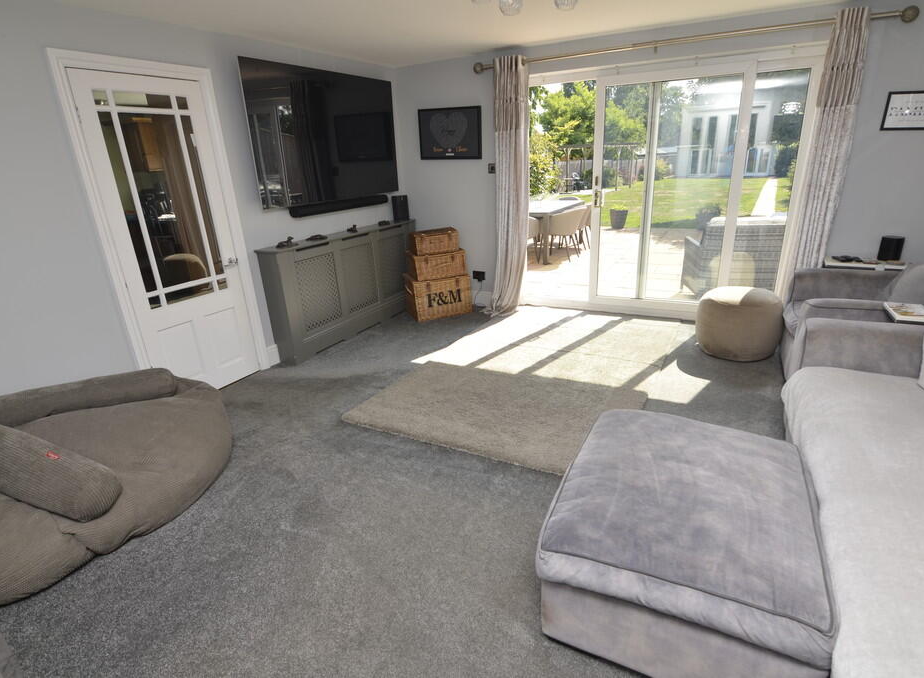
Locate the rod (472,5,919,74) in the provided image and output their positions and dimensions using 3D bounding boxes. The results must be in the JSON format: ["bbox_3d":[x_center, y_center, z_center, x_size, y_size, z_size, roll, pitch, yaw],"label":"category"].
[{"bbox_3d":[1.567,-2.364,3.666,3.200,0.110,0.120,8,24,24],"label":"rod"}]

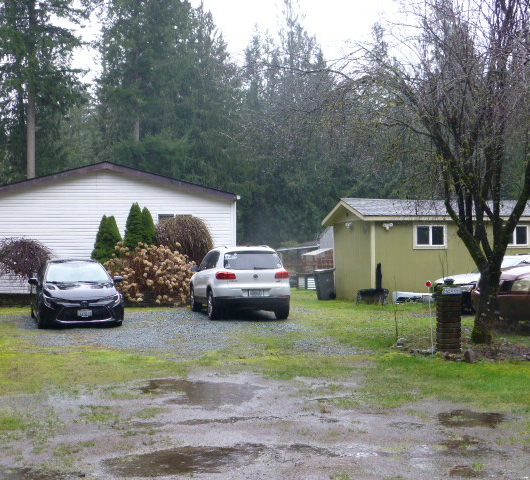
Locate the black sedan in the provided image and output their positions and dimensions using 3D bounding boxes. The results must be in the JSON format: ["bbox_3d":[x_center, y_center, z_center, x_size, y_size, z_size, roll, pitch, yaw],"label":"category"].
[{"bbox_3d":[-4.316,1.143,19.751,1.830,1.440,4.600,0,0,-17],"label":"black sedan"}]

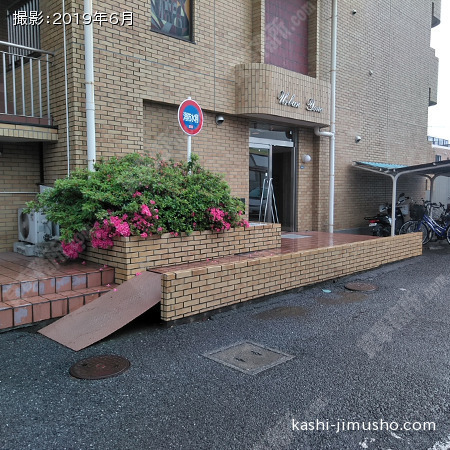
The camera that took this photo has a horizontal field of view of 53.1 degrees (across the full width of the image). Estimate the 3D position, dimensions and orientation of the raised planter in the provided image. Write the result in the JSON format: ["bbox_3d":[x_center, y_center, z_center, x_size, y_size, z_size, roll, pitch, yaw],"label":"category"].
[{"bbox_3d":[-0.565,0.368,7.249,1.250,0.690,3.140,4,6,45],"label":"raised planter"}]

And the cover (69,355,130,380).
[{"bbox_3d":[-1.048,1.189,3.784,0.500,0.030,0.500,0,4,0],"label":"cover"}]

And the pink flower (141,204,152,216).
[{"bbox_3d":[-1.054,-0.195,6.050,0.160,0.160,0.130,-1,5,-10],"label":"pink flower"}]

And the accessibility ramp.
[{"bbox_3d":[-1.200,0.872,4.990,0.880,0.450,1.500,4,6,45],"label":"accessibility ramp"}]

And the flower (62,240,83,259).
[{"bbox_3d":[-2.081,0.334,6.150,0.320,0.240,0.250,-2,5,-19],"label":"flower"}]

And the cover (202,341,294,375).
[{"bbox_3d":[0.217,1.179,4.018,0.600,0.030,0.550,4,6,45],"label":"cover"}]

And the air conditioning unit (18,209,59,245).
[{"bbox_3d":[-3.029,0.014,7.262,0.300,0.560,0.750,-5,6,-45],"label":"air conditioning unit"}]

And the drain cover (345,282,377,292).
[{"bbox_3d":[2.067,0.939,6.847,0.500,0.035,0.500,0,4,0],"label":"drain cover"}]

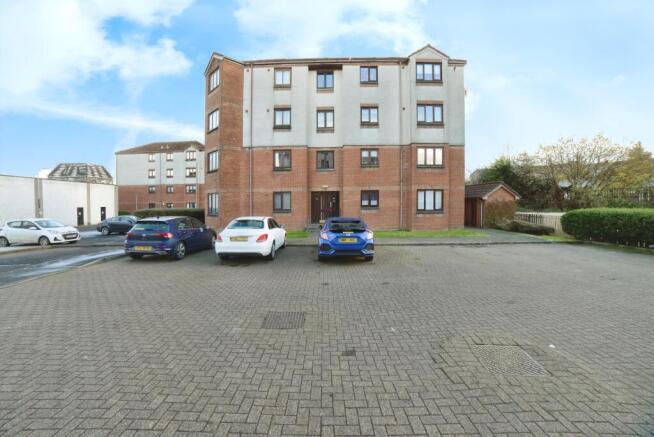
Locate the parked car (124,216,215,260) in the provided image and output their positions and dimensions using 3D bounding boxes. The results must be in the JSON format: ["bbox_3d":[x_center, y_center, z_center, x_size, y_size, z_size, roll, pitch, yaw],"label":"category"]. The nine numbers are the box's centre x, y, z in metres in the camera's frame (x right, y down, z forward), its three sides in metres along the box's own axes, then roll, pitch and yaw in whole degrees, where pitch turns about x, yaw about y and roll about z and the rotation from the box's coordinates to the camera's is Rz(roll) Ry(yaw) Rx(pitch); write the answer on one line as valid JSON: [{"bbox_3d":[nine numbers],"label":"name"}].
[{"bbox_3d":[-5.970,0.650,10.480,1.820,1.470,4.290,0,2,2],"label":"parked car"}]

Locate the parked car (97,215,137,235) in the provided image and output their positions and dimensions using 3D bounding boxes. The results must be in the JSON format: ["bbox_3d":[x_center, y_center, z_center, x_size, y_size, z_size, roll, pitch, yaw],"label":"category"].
[{"bbox_3d":[-14.000,0.420,18.600,4.400,1.450,1.790,0,2,-2],"label":"parked car"}]

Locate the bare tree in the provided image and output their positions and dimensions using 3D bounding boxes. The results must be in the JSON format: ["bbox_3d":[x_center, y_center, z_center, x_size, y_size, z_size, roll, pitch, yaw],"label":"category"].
[{"bbox_3d":[26.000,-4.500,26.000,7.200,7.800,6.800,0,2,0],"label":"bare tree"}]

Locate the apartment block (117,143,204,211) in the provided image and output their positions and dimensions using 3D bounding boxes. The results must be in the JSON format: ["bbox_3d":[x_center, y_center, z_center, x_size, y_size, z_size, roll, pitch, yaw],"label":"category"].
[{"bbox_3d":[-26.900,-6.800,45.500,15.200,13.300,9.000,0,2,5],"label":"apartment block"}]

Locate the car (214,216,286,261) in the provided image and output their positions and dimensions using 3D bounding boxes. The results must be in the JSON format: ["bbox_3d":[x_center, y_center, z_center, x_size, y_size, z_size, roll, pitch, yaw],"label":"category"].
[{"bbox_3d":[-2.750,0.660,10.180,1.830,1.440,4.680,0,2,-1],"label":"car"}]

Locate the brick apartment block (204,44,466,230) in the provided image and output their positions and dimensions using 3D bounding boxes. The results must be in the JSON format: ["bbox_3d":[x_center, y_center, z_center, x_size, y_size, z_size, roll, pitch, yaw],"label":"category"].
[{"bbox_3d":[0.250,-5.900,21.400,17.400,13.000,10.500,0,2,0],"label":"brick apartment block"}]

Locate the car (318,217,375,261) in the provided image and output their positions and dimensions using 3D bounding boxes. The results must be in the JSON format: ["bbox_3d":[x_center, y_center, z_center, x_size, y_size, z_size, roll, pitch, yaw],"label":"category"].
[{"bbox_3d":[0.670,0.670,10.000,1.820,1.430,4.500,0,2,1],"label":"car"}]

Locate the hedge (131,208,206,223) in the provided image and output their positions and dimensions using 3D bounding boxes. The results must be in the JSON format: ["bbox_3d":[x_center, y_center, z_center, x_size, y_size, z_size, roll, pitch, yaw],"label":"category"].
[{"bbox_3d":[-13.700,0.000,24.000,7.500,1.750,1.600,0,2,0],"label":"hedge"}]

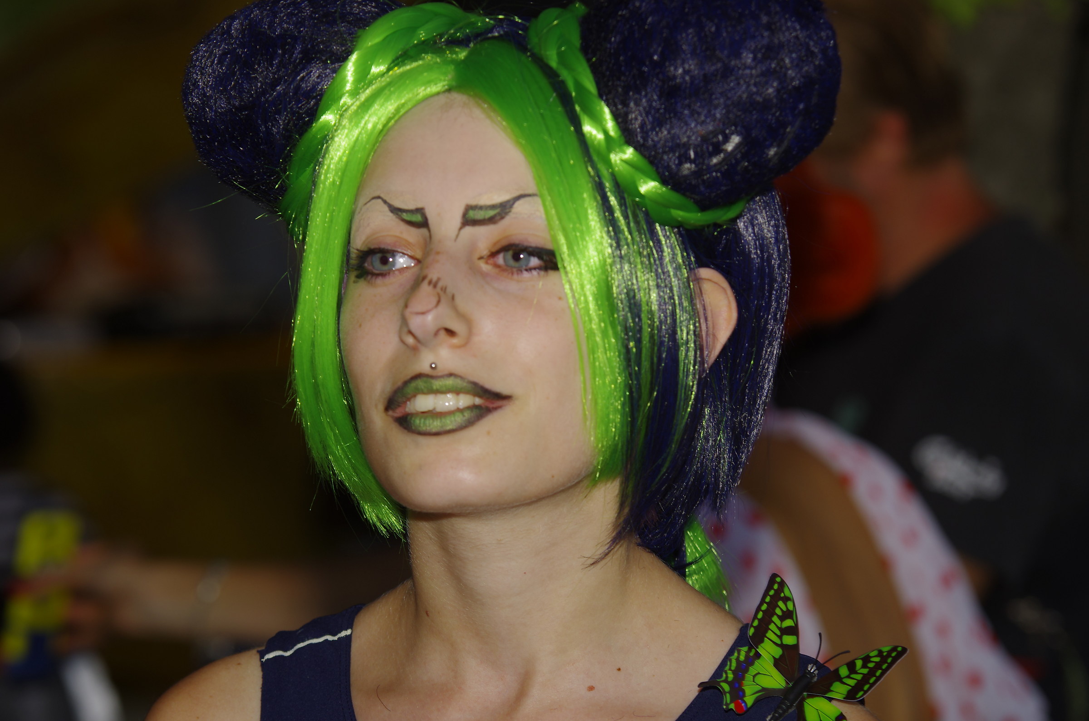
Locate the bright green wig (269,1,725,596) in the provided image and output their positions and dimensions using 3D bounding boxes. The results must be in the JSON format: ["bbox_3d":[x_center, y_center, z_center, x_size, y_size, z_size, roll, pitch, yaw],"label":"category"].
[{"bbox_3d":[-0.009,-0.027,2.330,0.205,0.270,0.210,0,-5,28],"label":"bright green wig"}]

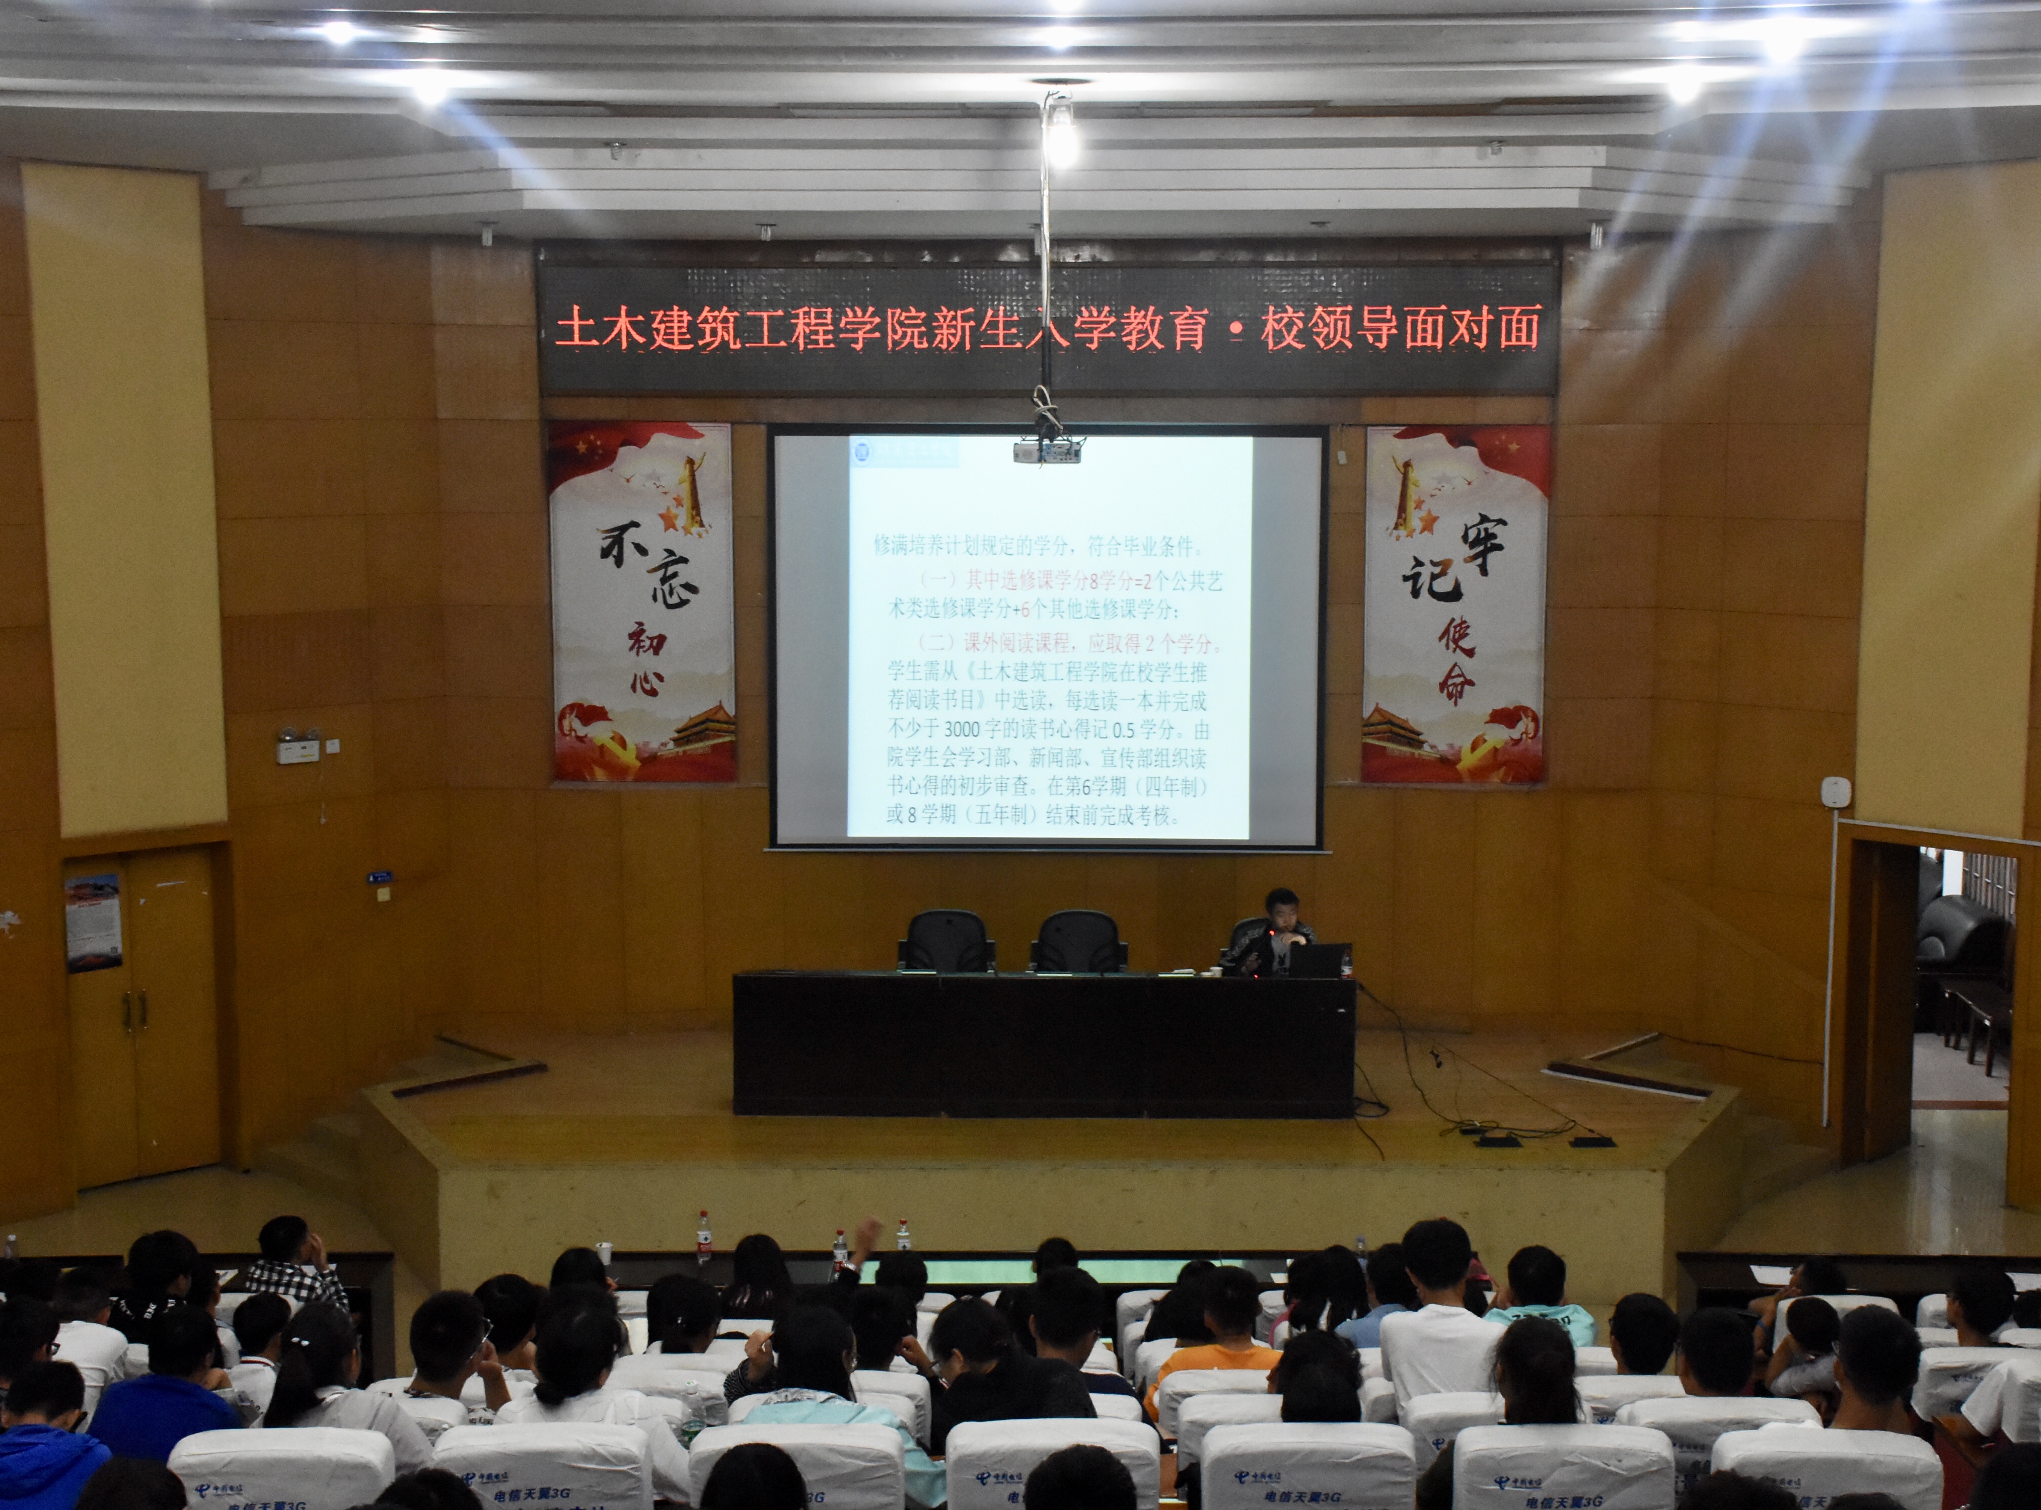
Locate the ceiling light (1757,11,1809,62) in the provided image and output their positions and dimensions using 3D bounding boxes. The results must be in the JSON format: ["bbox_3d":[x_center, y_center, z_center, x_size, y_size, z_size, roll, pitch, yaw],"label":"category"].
[{"bbox_3d":[2.924,-2.751,10.841,0.200,0.200,0.200,0,7,0],"label":"ceiling light"}]

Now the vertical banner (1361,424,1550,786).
[{"bbox_3d":[2.801,-0.964,18.142,1.200,2.310,0.040,0,7,3],"label":"vertical banner"}]

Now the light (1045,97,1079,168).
[{"bbox_3d":[0.184,-2.758,12.553,0.150,0.320,0.150,0,7,0],"label":"light"}]

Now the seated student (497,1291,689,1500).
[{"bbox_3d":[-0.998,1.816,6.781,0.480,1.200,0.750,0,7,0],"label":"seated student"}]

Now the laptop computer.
[{"bbox_3d":[1.751,1.155,16.495,0.360,0.215,0.280,0,7,0],"label":"laptop computer"}]

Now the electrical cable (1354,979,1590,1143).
[{"bbox_3d":[2.580,1.719,16.294,1.350,0.780,0.950,0,7,0],"label":"electrical cable"}]

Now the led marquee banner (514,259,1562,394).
[{"bbox_3d":[0.174,-2.703,17.923,6.500,0.860,0.140,0,7,0],"label":"led marquee banner"}]

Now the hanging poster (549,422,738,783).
[{"bbox_3d":[-2.415,-0.975,18.141,1.200,2.310,0.040,0,7,-3],"label":"hanging poster"}]

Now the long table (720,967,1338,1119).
[{"bbox_3d":[0.130,1.659,16.609,3.600,0.820,0.500,0,7,1],"label":"long table"}]

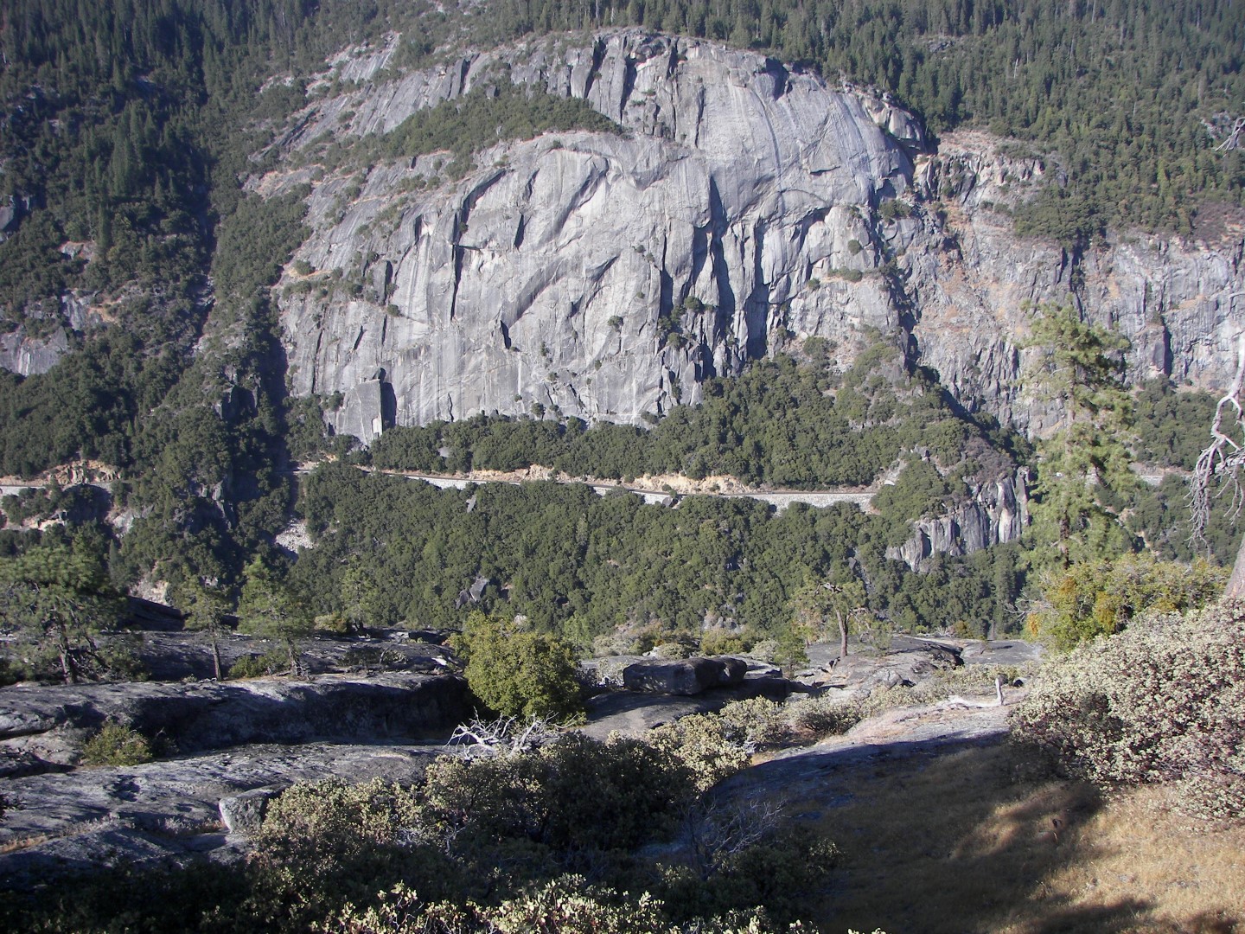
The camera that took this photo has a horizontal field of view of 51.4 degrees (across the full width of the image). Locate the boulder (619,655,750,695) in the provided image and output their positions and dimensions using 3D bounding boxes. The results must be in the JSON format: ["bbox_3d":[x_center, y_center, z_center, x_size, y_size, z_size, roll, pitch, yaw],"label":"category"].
[{"bbox_3d":[1.600,5.320,33.000,2.950,0.900,1.800,3,12,15],"label":"boulder"}]

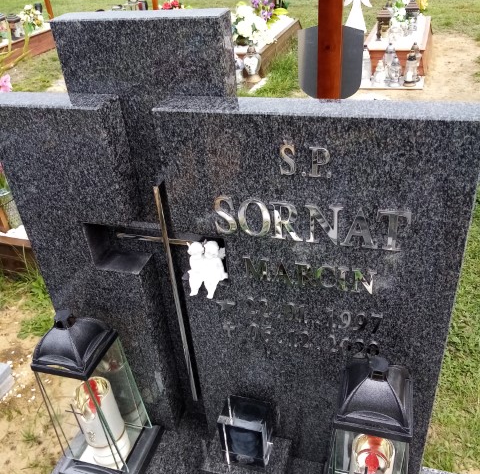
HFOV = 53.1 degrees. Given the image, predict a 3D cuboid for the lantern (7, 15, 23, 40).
[{"bbox_3d":[-2.967,-2.770,6.313,0.155,0.270,0.155,6,35,17],"label":"lantern"}]

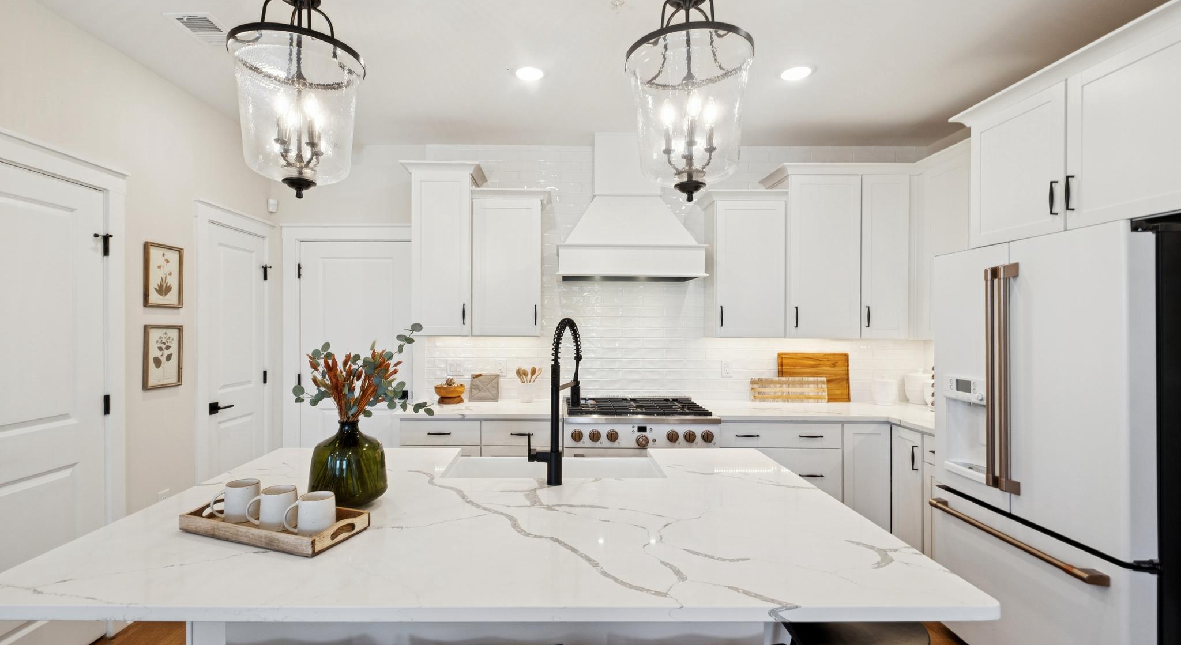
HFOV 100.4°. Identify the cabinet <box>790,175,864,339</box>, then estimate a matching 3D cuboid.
[{"bbox_3d":[1.544,-0.428,3.396,0.484,1.081,0.345,0,0,-1],"label":"cabinet"}]

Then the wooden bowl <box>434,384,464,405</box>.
[{"bbox_3d":[-0.949,0.481,3.326,0.206,0.120,0.206,0,0,-1],"label":"wooden bowl"}]

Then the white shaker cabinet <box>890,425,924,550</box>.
[{"bbox_3d":[1.820,0.985,2.827,0.025,0.746,0.249,0,0,-3],"label":"white shaker cabinet"}]

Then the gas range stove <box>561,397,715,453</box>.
[{"bbox_3d":[0.299,0.992,3.193,0.912,0.937,0.690,0,0,-1],"label":"gas range stove"}]

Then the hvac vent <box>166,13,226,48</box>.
[{"bbox_3d":[-1.715,-1.309,2.238,0.200,0.015,0.294,0,0,-1],"label":"hvac vent"}]

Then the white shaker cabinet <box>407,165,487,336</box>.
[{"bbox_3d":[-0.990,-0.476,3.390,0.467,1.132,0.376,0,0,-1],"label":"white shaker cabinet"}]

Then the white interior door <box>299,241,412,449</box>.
[{"bbox_3d":[-1.688,0.432,3.543,0.810,2.020,0.045,0,0,-1],"label":"white interior door"}]

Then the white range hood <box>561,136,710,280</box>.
[{"bbox_3d":[0.262,-0.782,3.302,0.940,0.998,0.510,0,0,-1],"label":"white range hood"}]

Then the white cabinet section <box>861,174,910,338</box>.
[{"bbox_3d":[1.936,-0.431,3.238,0.306,1.076,0.025,0,0,-1],"label":"white cabinet section"}]

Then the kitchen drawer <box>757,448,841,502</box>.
[{"bbox_3d":[1.135,0.914,2.969,0.746,0.296,0.030,0,0,-1],"label":"kitchen drawer"}]

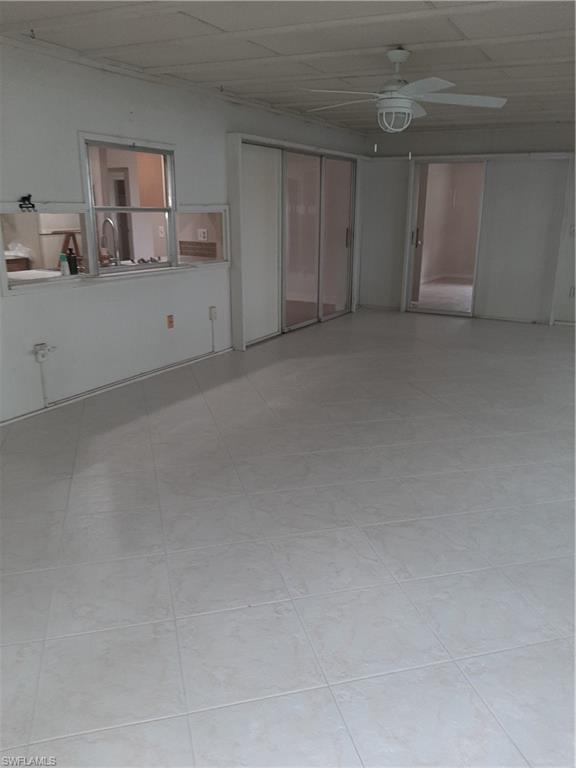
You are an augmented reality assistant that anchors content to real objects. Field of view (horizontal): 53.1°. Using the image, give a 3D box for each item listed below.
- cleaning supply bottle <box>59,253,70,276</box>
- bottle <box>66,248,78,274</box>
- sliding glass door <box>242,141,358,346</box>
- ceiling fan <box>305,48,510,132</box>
[{"bbox_3d":[-1.648,-0.877,4.245,0.066,0.171,0.066,10,19,29],"label":"cleaning supply bottle"},{"bbox_3d":[-1.604,-0.909,4.288,0.072,0.201,0.068,10,19,29],"label":"bottle"},{"bbox_3d":[0.216,-1.654,6.799,0.094,1.972,2.583,10,19,29],"label":"sliding glass door"},{"bbox_3d":[0.675,-1.845,3.630,1.310,0.463,1.310,10,19,29],"label":"ceiling fan"}]

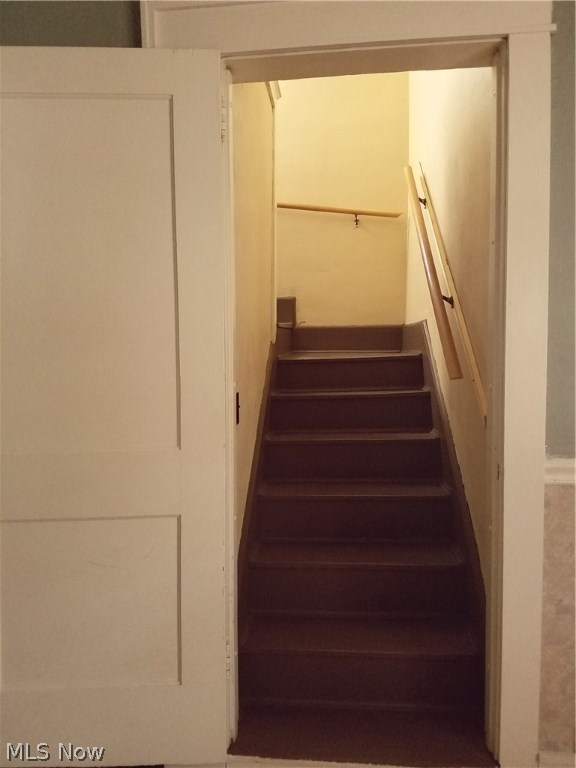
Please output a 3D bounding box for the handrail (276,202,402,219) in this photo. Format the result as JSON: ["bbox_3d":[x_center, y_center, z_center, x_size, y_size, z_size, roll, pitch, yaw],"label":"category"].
[{"bbox_3d":[0.359,-1.210,4.028,0.875,0.045,0.045,7,4,5],"label":"handrail"}]

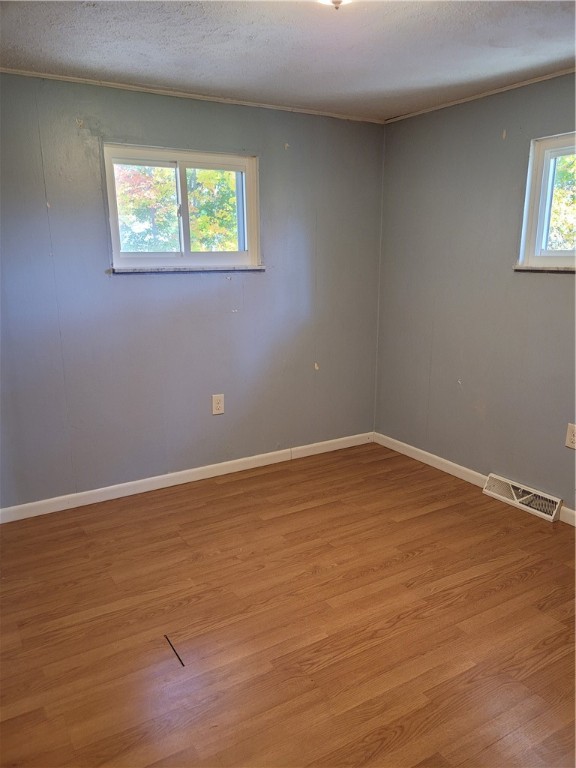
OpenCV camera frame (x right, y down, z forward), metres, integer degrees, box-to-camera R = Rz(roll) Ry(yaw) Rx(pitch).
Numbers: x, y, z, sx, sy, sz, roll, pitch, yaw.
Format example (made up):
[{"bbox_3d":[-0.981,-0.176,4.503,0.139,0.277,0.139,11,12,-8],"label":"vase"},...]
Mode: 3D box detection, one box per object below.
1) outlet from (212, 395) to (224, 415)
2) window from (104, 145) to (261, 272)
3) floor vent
[{"bbox_3d":[-0.442,0.129,3.678,0.078,0.124,0.012,-8,15,-30],"label":"outlet"},{"bbox_3d":[-0.581,-1.002,3.364,0.928,0.665,0.095,-8,15,-30],"label":"window"},{"bbox_3d":[1.337,0.646,3.322,0.060,0.113,0.473,-8,15,-30],"label":"floor vent"}]

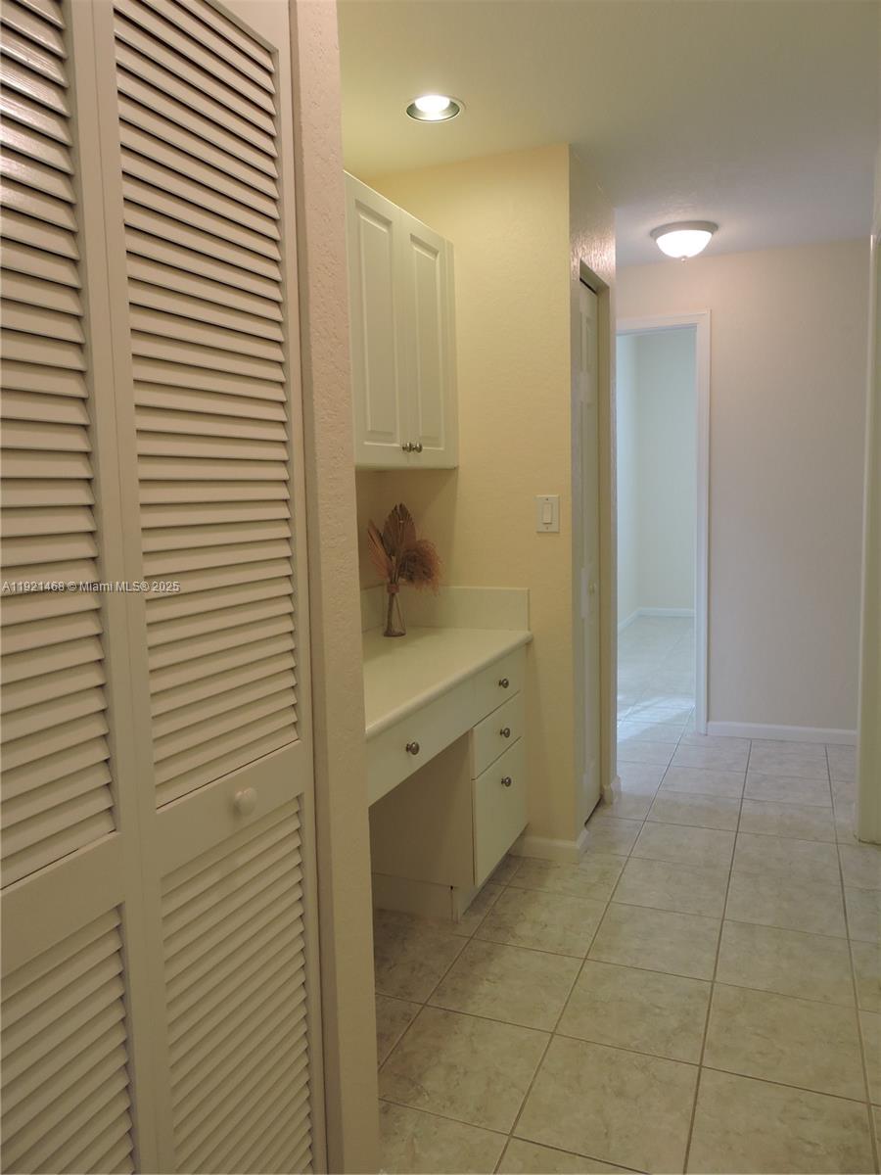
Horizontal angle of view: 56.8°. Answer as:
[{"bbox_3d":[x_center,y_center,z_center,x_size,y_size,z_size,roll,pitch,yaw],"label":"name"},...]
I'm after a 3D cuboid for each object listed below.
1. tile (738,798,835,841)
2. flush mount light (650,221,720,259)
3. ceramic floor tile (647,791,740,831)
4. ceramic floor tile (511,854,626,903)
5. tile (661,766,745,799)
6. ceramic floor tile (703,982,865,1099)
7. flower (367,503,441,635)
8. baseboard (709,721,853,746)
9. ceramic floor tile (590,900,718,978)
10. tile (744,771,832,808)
[{"bbox_3d":[1.333,0.902,3.142,0.331,0.010,0.331,0,7,23],"label":"tile"},{"bbox_3d":[1.062,-1.485,3.547,0.282,0.118,0.282,0,7,23],"label":"flush mount light"},{"bbox_3d":[1.028,0.903,3.290,0.334,0.010,0.334,0,7,23],"label":"ceramic floor tile"},{"bbox_3d":[0.449,0.976,2.794,0.331,0.010,0.331,0,7,23],"label":"ceramic floor tile"},{"bbox_3d":[1.156,0.859,3.583,0.331,0.010,0.331,0,7,23],"label":"tile"},{"bbox_3d":[0.808,1.063,1.919,0.334,0.010,0.334,0,7,23],"label":"ceramic floor tile"},{"bbox_3d":[-0.125,-0.065,2.786,0.245,0.447,0.180,-3,6,-3],"label":"flower"},{"bbox_3d":[1.710,0.735,4.095,0.703,0.078,0.014,0,7,23],"label":"baseboard"},{"bbox_3d":[0.626,1.019,2.354,0.331,0.010,0.331,0,7,23],"label":"ceramic floor tile"},{"bbox_3d":[1.472,0.866,3.465,0.334,0.010,0.334,0,7,23],"label":"tile"}]

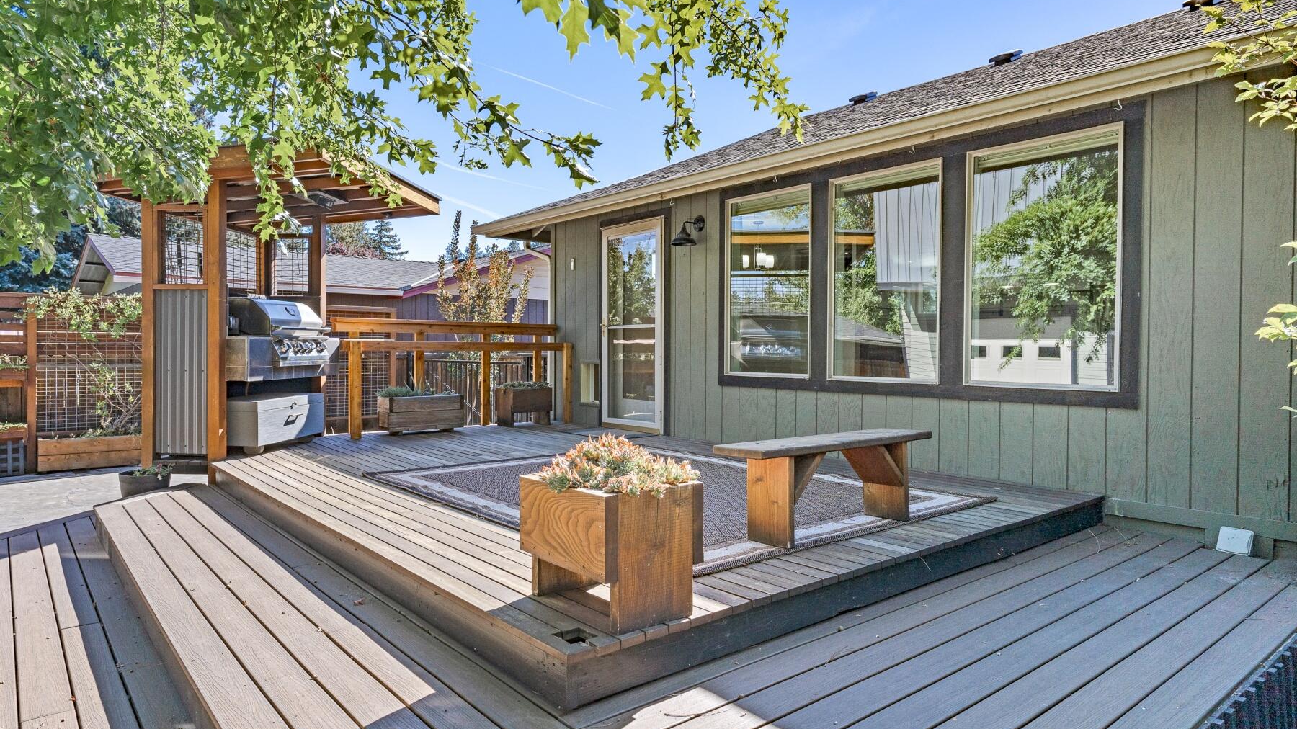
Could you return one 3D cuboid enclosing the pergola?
[{"bbox_3d":[-2.986,-0.367,5.985,1.728,2.424,2.175,0,1,6],"label":"pergola"}]

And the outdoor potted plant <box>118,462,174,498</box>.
[{"bbox_3d":[-3.630,0.865,5.220,0.330,0.300,0.330,0,1,0],"label":"outdoor potted plant"}]

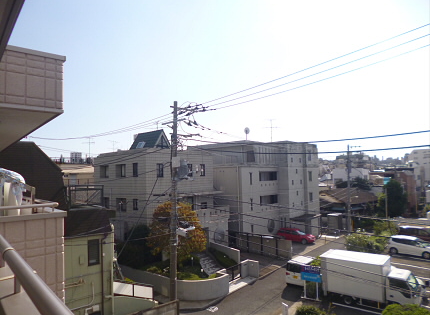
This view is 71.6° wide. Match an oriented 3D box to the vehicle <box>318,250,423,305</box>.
[{"bbox_3d":[9.555,7.632,18.395,5.216,2.796,1.900,-6,-2,41],"label":"vehicle"}]

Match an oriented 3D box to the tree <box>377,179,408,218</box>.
[{"bbox_3d":[30.506,7.006,51.029,4.700,7.000,4.700,-4,-4,40],"label":"tree"}]

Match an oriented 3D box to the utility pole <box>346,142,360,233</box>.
[{"bbox_3d":[18.685,4.233,39.964,1.600,11.823,0.400,-3,-4,40],"label":"utility pole"}]

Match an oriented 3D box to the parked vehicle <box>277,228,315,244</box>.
[{"bbox_3d":[10.190,9.426,36.833,4.250,1.480,1.700,-4,-4,40],"label":"parked vehicle"}]

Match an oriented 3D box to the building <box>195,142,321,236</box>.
[{"bbox_3d":[5.164,4.414,38.519,11.547,11.900,12.793,-4,-4,40],"label":"building"}]

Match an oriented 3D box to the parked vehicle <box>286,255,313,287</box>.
[{"bbox_3d":[6.885,8.560,22.679,1.475,1.760,3.395,-4,-4,40],"label":"parked vehicle"}]

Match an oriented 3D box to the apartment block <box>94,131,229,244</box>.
[{"bbox_3d":[-5.267,3.308,29.852,9.300,10.800,9.700,-4,-4,40],"label":"apartment block"}]

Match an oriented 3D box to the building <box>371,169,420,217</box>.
[{"bbox_3d":[35.646,6.606,59.294,6.000,8.500,6.800,1,-4,-38],"label":"building"}]

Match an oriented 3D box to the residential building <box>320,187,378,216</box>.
[{"bbox_3d":[23.148,8.288,53.951,9.200,5.100,7.200,1,-4,-32],"label":"residential building"}]

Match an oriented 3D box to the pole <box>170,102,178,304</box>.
[{"bbox_3d":[-2.643,2.848,19.717,0.400,13.260,0.400,-3,-4,40],"label":"pole"}]

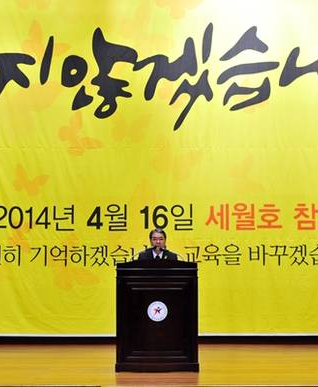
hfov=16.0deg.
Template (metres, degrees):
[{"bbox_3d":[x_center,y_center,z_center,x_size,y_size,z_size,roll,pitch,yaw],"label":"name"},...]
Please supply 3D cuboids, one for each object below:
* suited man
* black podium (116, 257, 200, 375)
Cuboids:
[{"bbox_3d":[0.000,1.235,13.450,0.520,1.650,0.360,0,-1,0],"label":"suited man"},{"bbox_3d":[-0.012,1.398,13.180,0.945,1.290,0.600,0,-1,0],"label":"black podium"}]

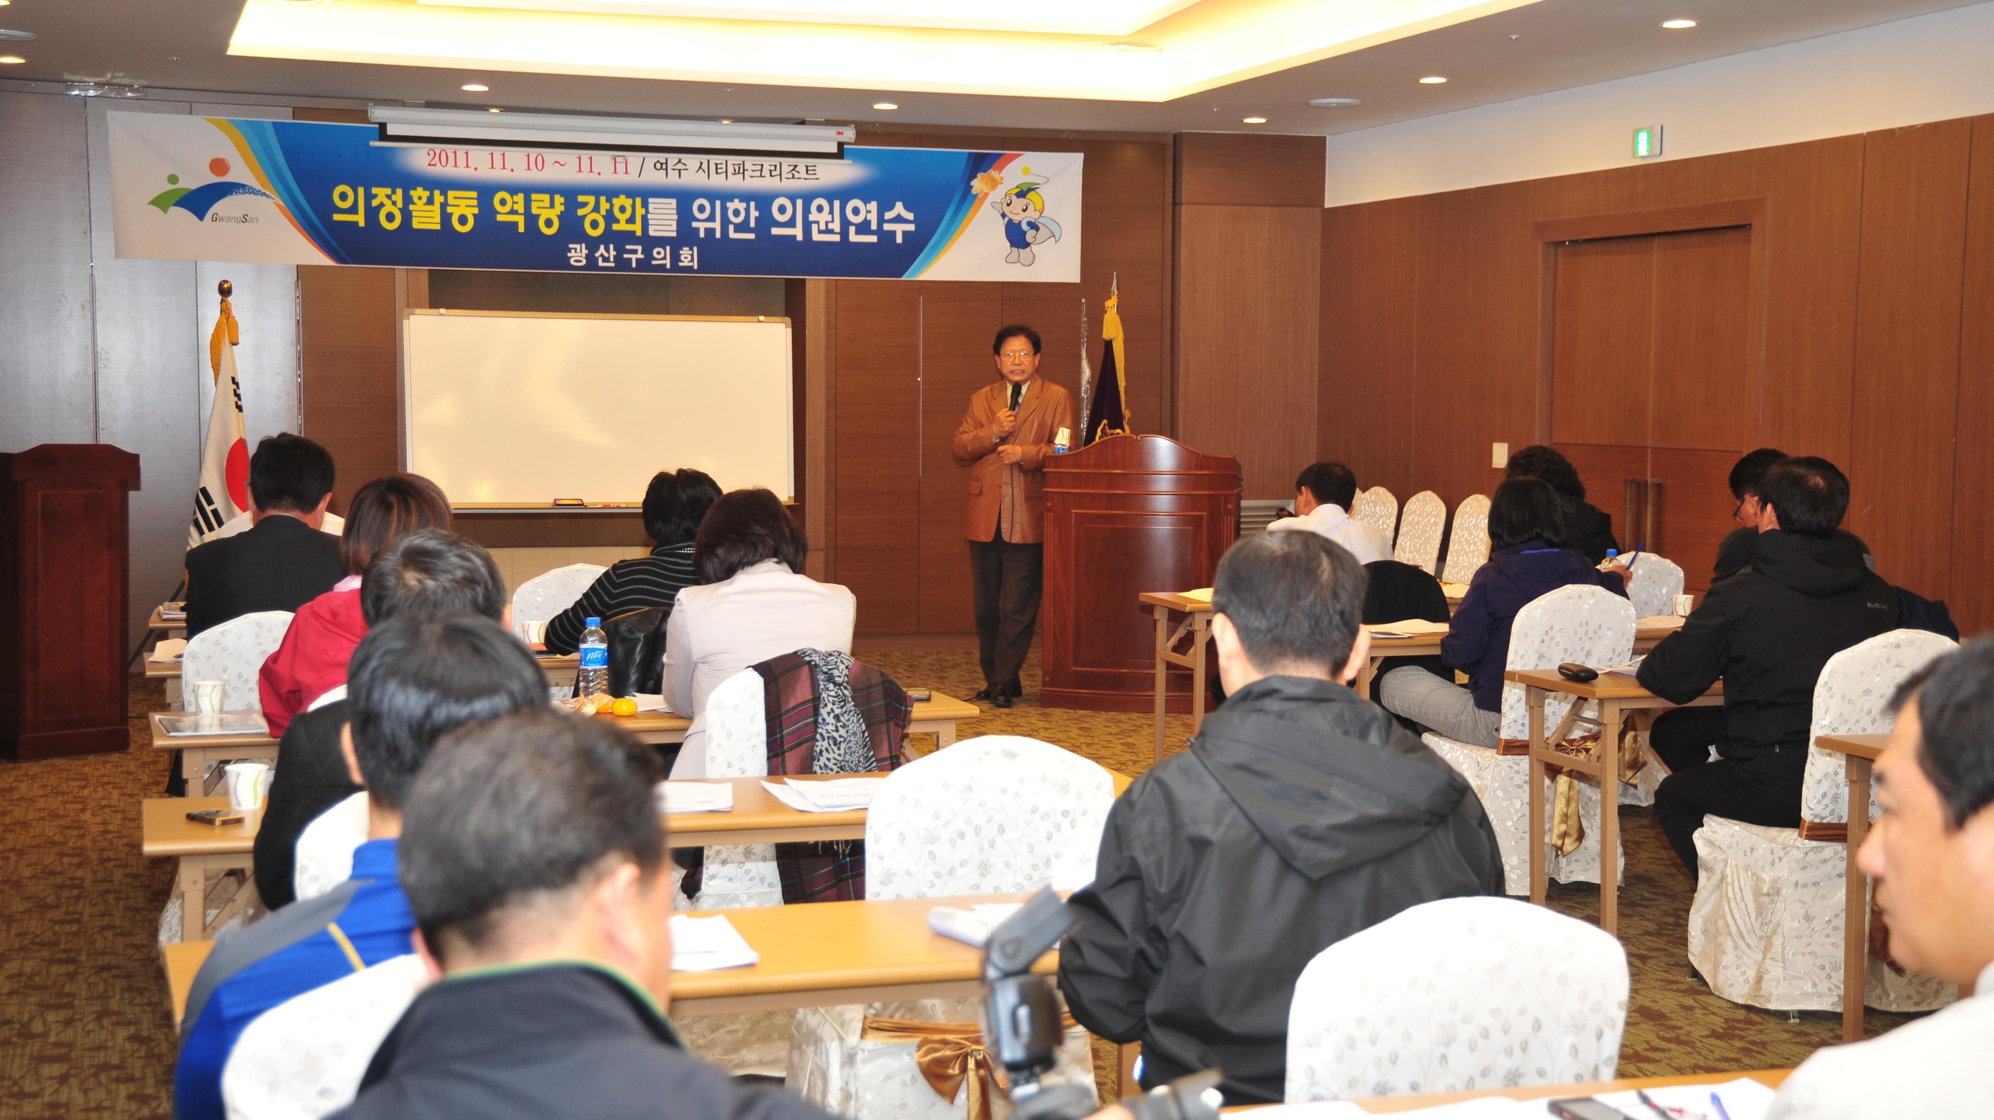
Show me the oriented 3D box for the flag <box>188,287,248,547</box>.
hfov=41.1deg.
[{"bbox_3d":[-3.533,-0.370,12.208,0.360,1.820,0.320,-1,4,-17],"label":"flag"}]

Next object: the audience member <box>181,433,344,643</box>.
[{"bbox_3d":[-1.824,0.346,6.641,0.510,1.310,0.720,-1,4,-18],"label":"audience member"}]

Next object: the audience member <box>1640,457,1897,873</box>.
[{"bbox_3d":[1.844,0.394,6.484,0.620,1.280,0.740,-2,4,-27],"label":"audience member"}]

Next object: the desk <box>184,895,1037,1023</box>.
[{"bbox_3d":[-0.154,0.857,3.546,1.800,0.720,0.450,-1,4,-18],"label":"desk"}]

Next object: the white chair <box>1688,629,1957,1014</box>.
[{"bbox_3d":[1.969,0.595,6.337,0.440,0.900,0.550,-1,4,-21],"label":"white chair"}]

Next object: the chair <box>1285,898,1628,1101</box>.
[{"bbox_3d":[0.416,0.789,3.072,0.440,0.900,0.550,0,4,-15],"label":"chair"}]

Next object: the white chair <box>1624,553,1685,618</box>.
[{"bbox_3d":[1.977,0.415,9.034,0.460,0.905,0.560,-1,4,-18],"label":"white chair"}]

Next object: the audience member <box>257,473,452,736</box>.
[{"bbox_3d":[-1.190,0.449,5.338,0.520,1.260,0.820,0,4,-11],"label":"audience member"}]

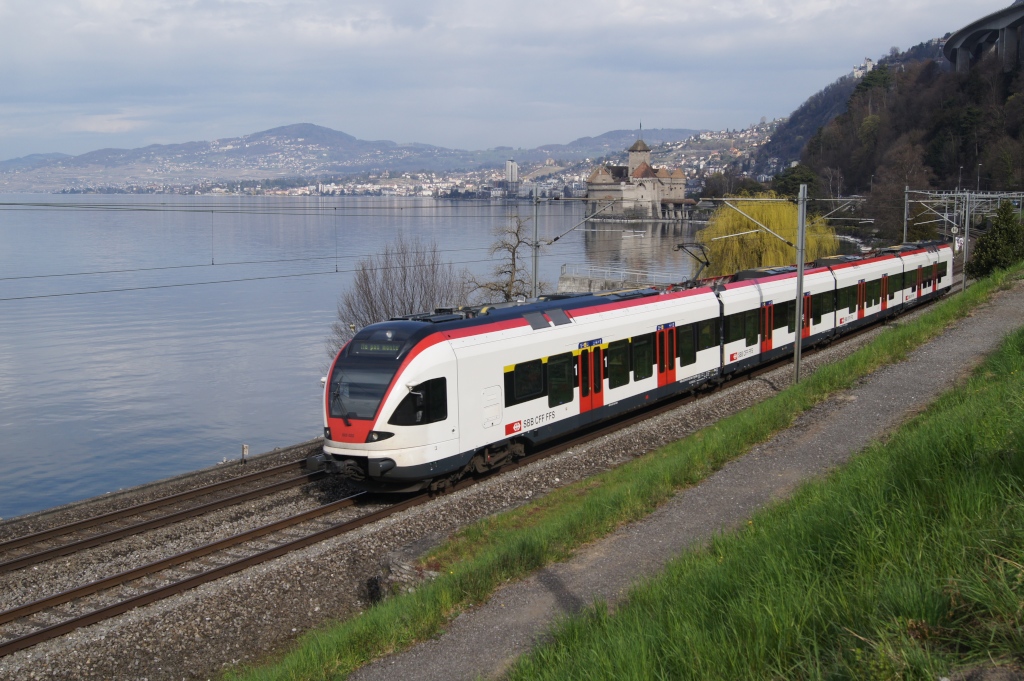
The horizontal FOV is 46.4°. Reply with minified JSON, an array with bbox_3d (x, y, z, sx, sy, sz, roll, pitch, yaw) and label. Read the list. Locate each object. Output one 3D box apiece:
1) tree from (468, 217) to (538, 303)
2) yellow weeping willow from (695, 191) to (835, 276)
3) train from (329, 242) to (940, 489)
[{"bbox_3d":[-0.360,-2.716,66.173,4.400,8.200,4.400,0,7,0],"label":"tree"},{"bbox_3d":[24.551,-9.529,114.703,13.600,9.700,13.600,0,7,0],"label":"yellow weeping willow"},{"bbox_3d":[14.571,-1.818,59.911,3.150,4.300,74.000,4,8,29],"label":"train"}]

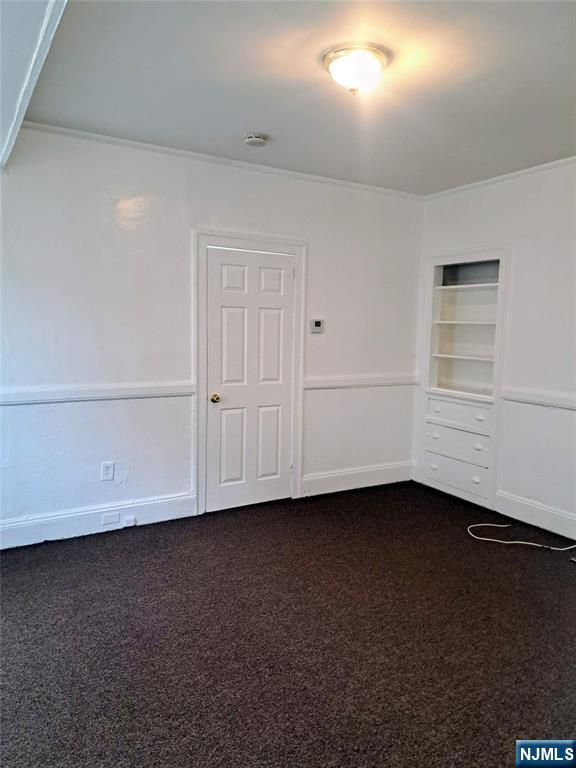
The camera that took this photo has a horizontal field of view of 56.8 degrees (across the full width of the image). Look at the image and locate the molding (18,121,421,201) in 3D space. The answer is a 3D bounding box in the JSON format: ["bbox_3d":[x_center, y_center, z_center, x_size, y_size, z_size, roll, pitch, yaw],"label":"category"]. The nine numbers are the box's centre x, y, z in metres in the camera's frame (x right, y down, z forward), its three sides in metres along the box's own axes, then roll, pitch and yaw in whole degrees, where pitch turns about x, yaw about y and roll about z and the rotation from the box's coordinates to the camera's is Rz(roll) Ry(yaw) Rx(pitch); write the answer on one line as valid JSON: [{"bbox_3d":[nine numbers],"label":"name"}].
[{"bbox_3d":[-0.215,-1.623,4.029,3.340,0.046,0.036,-3,7,-31],"label":"molding"}]

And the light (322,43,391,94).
[{"bbox_3d":[0.308,-1.385,2.412,0.312,0.140,0.312,1,6,0],"label":"light"}]

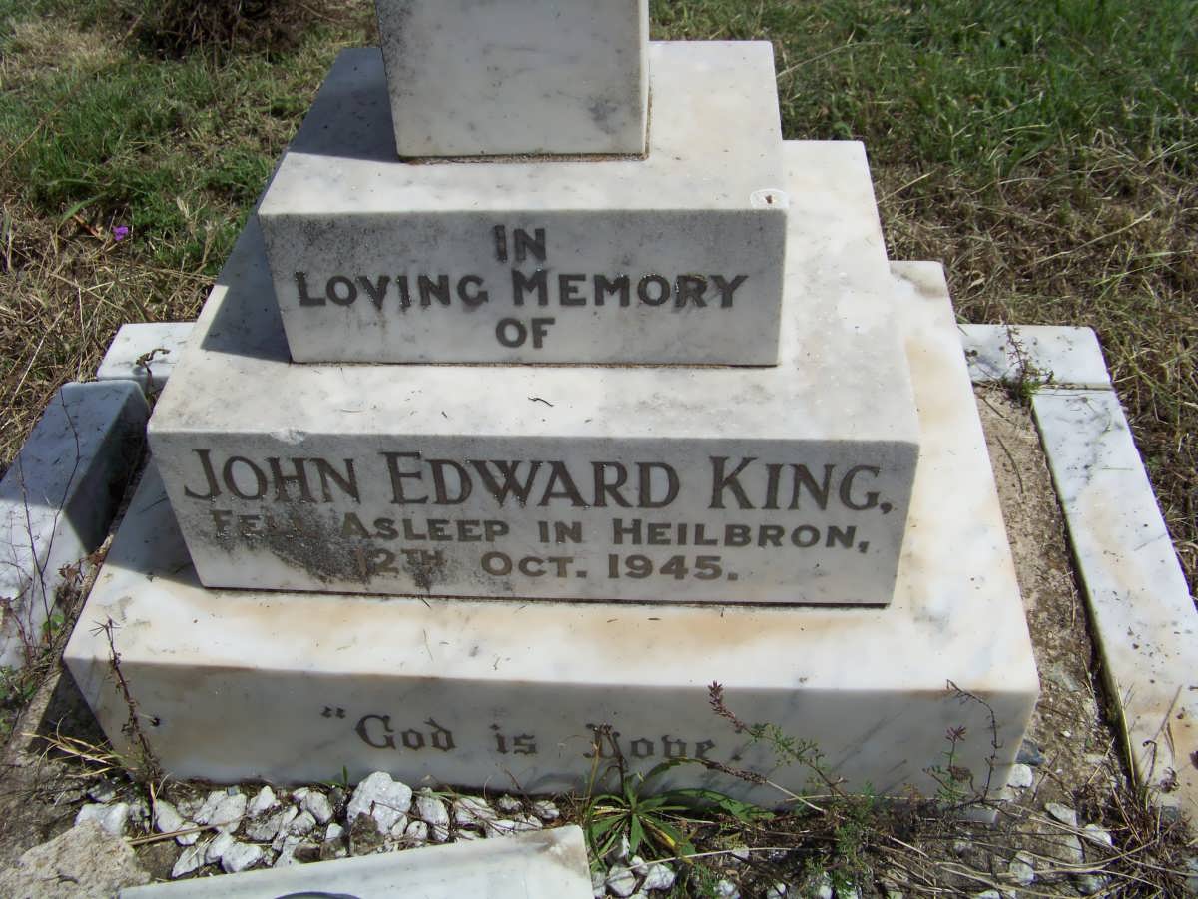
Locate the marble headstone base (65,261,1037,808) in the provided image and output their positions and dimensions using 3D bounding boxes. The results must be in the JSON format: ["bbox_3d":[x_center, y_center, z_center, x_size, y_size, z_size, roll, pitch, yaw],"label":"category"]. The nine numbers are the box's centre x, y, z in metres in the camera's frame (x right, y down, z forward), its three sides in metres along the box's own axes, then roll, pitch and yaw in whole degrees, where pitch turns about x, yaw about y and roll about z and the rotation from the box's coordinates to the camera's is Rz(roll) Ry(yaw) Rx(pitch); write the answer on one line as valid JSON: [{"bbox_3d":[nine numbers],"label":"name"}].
[{"bbox_3d":[-0.025,0.048,1.211,0.750,0.180,0.546,1,43,5],"label":"marble headstone base"}]

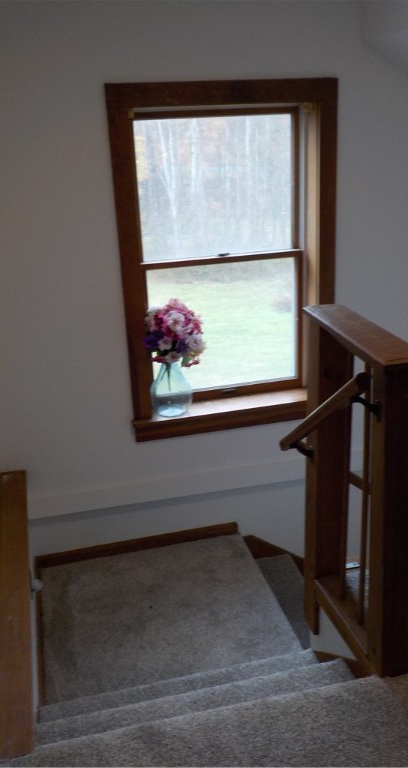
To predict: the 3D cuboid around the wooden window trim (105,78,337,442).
[{"bbox_3d":[0.130,-0.550,3.175,1.058,1.633,0.100,-7,19,-13],"label":"wooden window trim"}]

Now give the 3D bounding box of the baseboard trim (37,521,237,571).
[{"bbox_3d":[-0.326,0.845,3.471,1.060,0.070,0.020,-7,19,-13],"label":"baseboard trim"}]

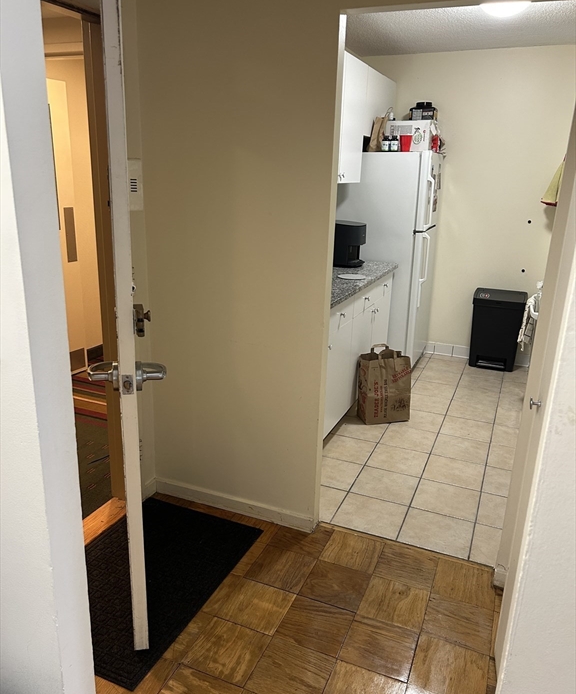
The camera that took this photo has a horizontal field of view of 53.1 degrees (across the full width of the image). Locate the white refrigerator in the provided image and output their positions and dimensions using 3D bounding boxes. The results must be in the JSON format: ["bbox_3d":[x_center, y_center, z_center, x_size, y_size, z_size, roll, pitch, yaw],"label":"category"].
[{"bbox_3d":[0.755,-0.683,4.659,0.783,1.684,0.707,9,18,21],"label":"white refrigerator"}]

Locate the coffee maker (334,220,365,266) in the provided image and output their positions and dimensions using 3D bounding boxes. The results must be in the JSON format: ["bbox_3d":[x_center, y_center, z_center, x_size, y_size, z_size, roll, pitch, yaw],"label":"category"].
[{"bbox_3d":[0.384,-0.700,3.942,0.292,0.298,0.213,9,18,21],"label":"coffee maker"}]

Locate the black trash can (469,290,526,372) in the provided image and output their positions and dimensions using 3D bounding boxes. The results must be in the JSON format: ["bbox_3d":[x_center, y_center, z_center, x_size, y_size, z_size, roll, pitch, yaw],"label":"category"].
[{"bbox_3d":[1.725,-0.138,4.780,0.390,0.637,0.222,9,18,21],"label":"black trash can"}]

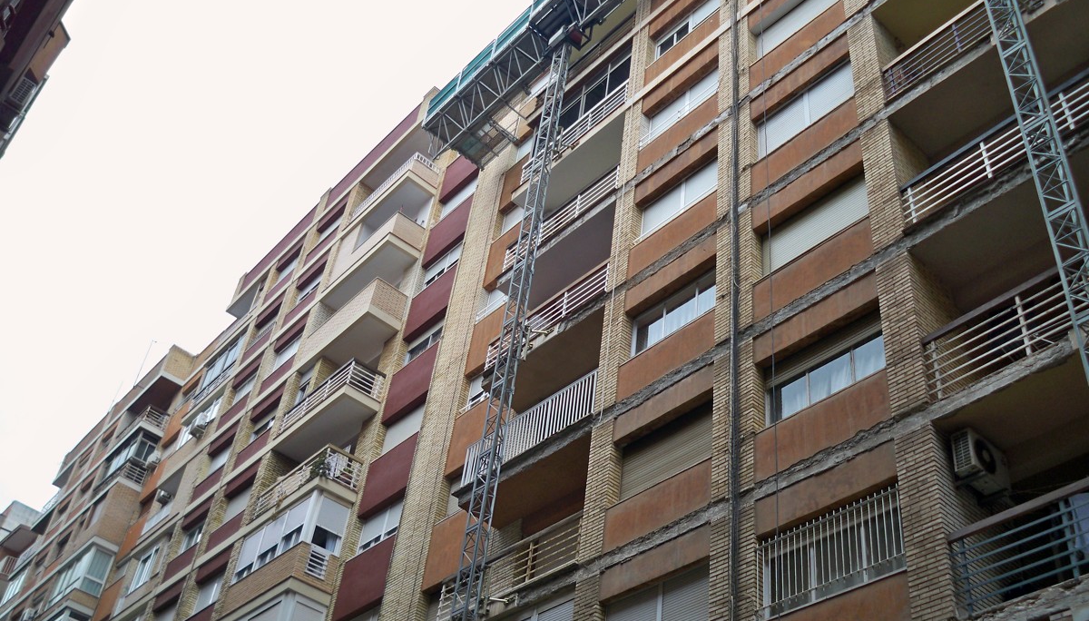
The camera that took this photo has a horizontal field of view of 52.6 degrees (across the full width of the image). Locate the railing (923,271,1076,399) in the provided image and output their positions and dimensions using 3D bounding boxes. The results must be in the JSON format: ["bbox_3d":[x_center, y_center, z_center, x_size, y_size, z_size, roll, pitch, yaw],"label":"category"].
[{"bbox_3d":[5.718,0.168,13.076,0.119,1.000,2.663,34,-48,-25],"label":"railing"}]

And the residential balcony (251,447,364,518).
[{"bbox_3d":[-6.189,4.886,28.475,1.120,1.230,3.600,34,-48,-25],"label":"residential balcony"}]

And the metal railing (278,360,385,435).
[{"bbox_3d":[-6.298,2.843,32.222,1.020,0.940,4.059,34,-48,-25],"label":"metal railing"}]

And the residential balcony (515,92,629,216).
[{"bbox_3d":[0.957,-3.681,26.152,1.070,1.150,4.010,34,-48,-25],"label":"residential balcony"}]

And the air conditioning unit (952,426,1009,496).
[{"bbox_3d":[5.199,1.806,13.145,0.683,0.525,0.277,34,-48,-25],"label":"air conditioning unit"}]

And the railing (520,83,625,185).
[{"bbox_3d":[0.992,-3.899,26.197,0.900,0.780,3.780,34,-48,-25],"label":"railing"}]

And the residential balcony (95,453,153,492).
[{"bbox_3d":[-18.613,7.813,48.157,1.040,1.109,3.911,34,-48,-25],"label":"residential balcony"}]

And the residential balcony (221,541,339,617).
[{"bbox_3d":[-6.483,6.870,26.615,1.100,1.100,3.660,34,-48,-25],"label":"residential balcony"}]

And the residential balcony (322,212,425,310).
[{"bbox_3d":[-5.661,-1.391,36.337,1.238,1.287,4.207,34,-48,-25],"label":"residential balcony"}]

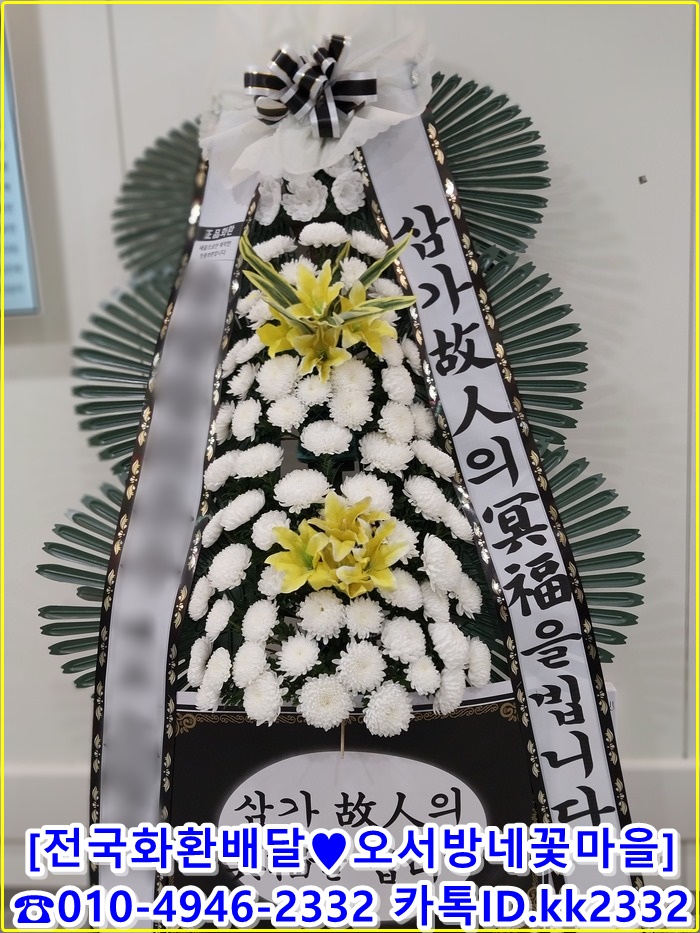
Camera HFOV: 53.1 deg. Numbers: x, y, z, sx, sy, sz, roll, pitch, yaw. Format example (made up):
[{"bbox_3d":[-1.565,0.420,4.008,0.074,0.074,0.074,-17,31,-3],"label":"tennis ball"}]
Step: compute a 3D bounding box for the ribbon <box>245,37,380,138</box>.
[{"bbox_3d":[-0.067,-0.640,1.180,0.220,0.155,0.120,-3,8,5],"label":"ribbon"}]

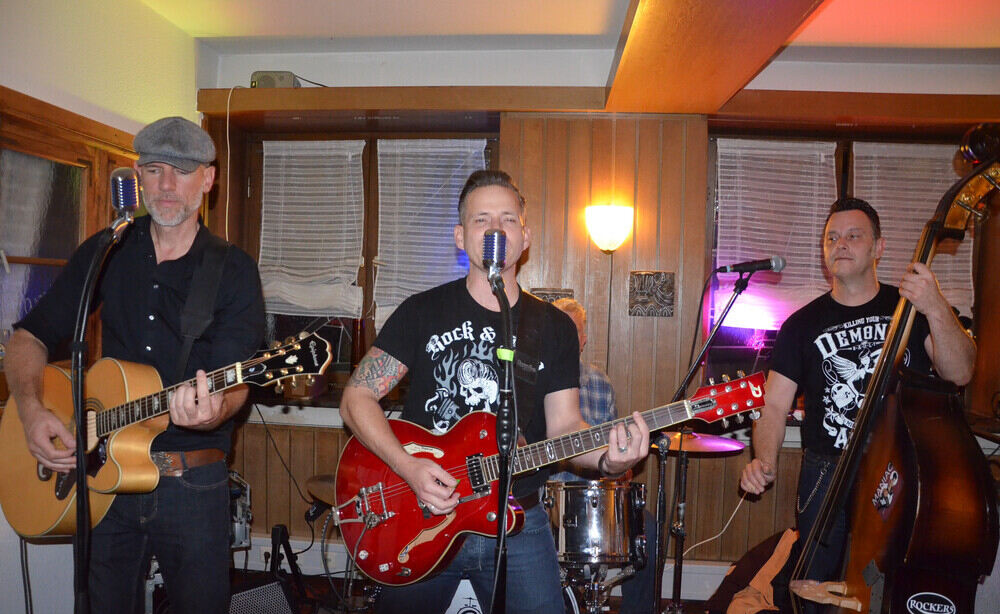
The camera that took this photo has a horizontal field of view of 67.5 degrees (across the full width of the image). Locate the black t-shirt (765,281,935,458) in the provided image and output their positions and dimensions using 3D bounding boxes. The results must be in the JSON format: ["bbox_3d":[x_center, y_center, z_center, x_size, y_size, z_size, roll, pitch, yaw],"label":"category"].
[{"bbox_3d":[1.096,0.194,2.360,0.500,0.540,0.280,2,2,18],"label":"black t-shirt"}]

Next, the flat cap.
[{"bbox_3d":[-0.754,-0.382,1.750,0.190,0.120,0.265,1,10,-13],"label":"flat cap"}]

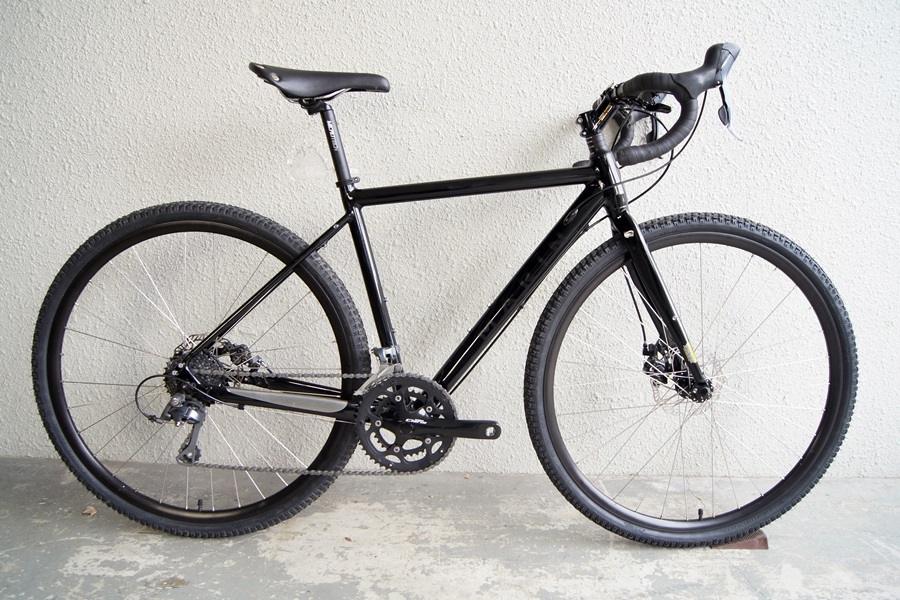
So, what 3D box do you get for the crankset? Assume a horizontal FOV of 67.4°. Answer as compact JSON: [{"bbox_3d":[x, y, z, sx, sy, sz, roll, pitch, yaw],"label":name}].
[{"bbox_3d":[-0.044,0.250,1.369,0.290,0.210,0.070,1,7,0],"label":"crankset"}]

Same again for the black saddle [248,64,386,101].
[{"bbox_3d":[-0.253,-0.417,1.322,0.276,0.071,0.152,1,7,0],"label":"black saddle"}]

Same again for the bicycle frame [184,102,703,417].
[{"bbox_3d":[-0.002,-0.058,1.369,1.035,0.652,0.155,1,7,0],"label":"bicycle frame"}]

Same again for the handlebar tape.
[{"bbox_3d":[0.379,-0.352,1.331,0.207,0.212,0.450,1,7,0],"label":"handlebar tape"}]

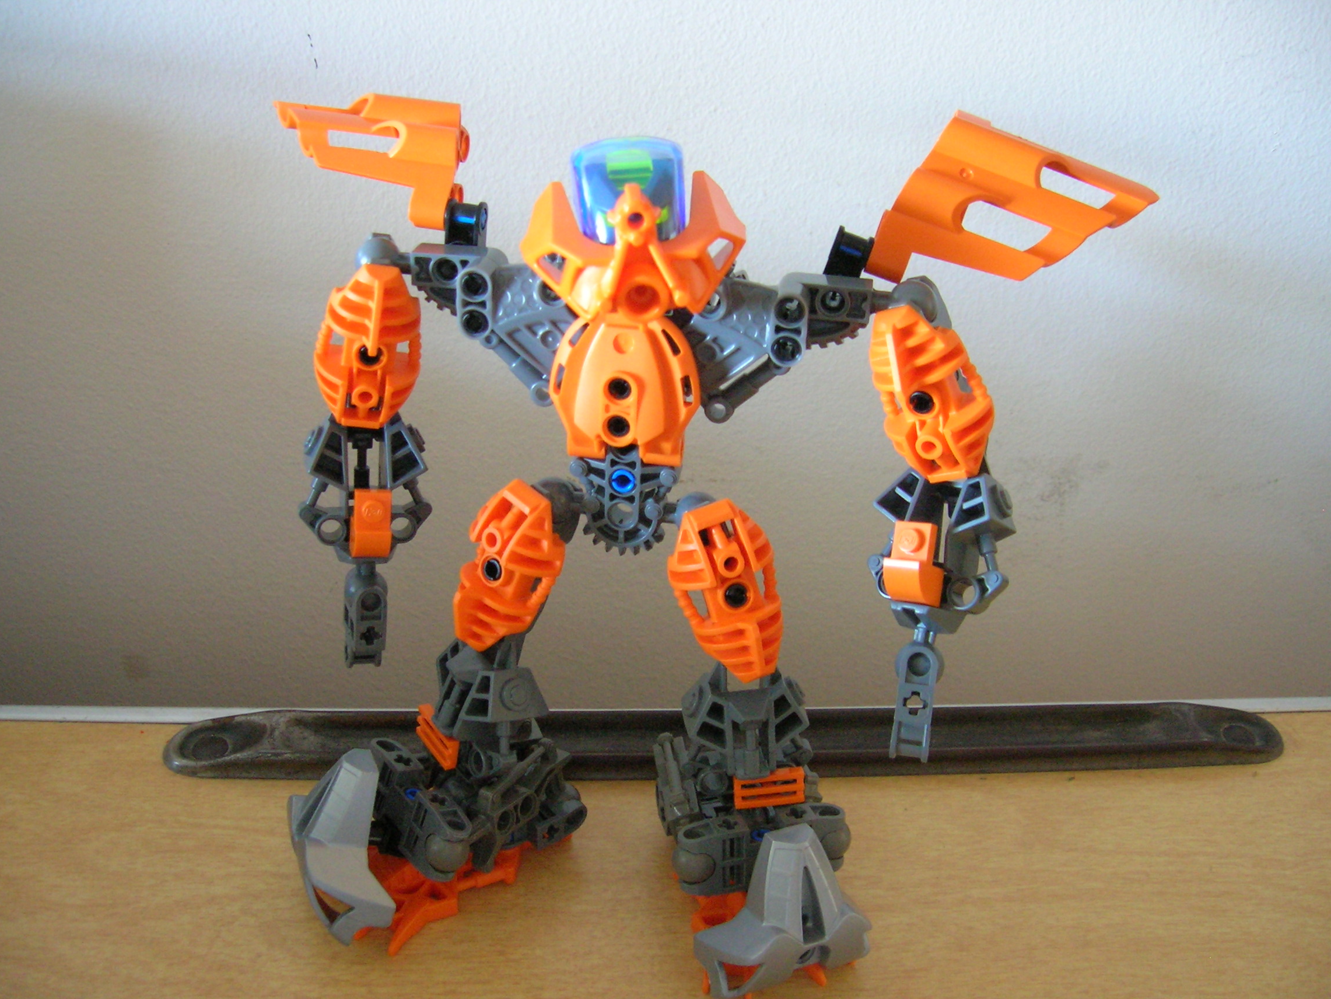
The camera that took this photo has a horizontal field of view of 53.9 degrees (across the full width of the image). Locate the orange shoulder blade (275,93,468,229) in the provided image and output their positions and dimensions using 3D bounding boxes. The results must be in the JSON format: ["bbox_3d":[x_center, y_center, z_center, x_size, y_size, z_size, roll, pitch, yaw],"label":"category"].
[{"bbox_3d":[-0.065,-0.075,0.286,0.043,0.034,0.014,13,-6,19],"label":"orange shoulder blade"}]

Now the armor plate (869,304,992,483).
[{"bbox_3d":[0.054,-0.021,0.264,0.023,0.038,0.015,-6,18,31],"label":"armor plate"}]

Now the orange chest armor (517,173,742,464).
[{"bbox_3d":[-0.007,-0.036,0.263,0.043,0.056,0.029,4,29,7],"label":"orange chest armor"}]

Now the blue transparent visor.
[{"bbox_3d":[-0.007,-0.062,0.262,0.024,0.025,0.018,1,24,2],"label":"blue transparent visor"}]

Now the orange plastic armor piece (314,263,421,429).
[{"bbox_3d":[-0.064,-0.033,0.281,0.022,0.037,0.015,4,26,-19],"label":"orange plastic armor piece"}]

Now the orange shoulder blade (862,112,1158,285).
[{"bbox_3d":[0.068,-0.055,0.259,0.046,0.036,0.013,28,23,5],"label":"orange shoulder blade"}]

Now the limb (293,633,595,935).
[{"bbox_3d":[-0.052,0.063,0.301,0.062,0.052,0.043,-21,35,-33],"label":"limb"}]

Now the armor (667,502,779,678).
[{"bbox_3d":[0.012,0.019,0.276,0.023,0.038,0.015,-17,9,-9],"label":"armor"}]

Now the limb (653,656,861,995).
[{"bbox_3d":[0.021,0.070,0.299,0.043,0.049,0.058,-6,30,-11],"label":"limb"}]

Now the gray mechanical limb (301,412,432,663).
[{"bbox_3d":[-0.065,0.009,0.283,0.027,0.054,0.020,0,15,-15],"label":"gray mechanical limb"}]

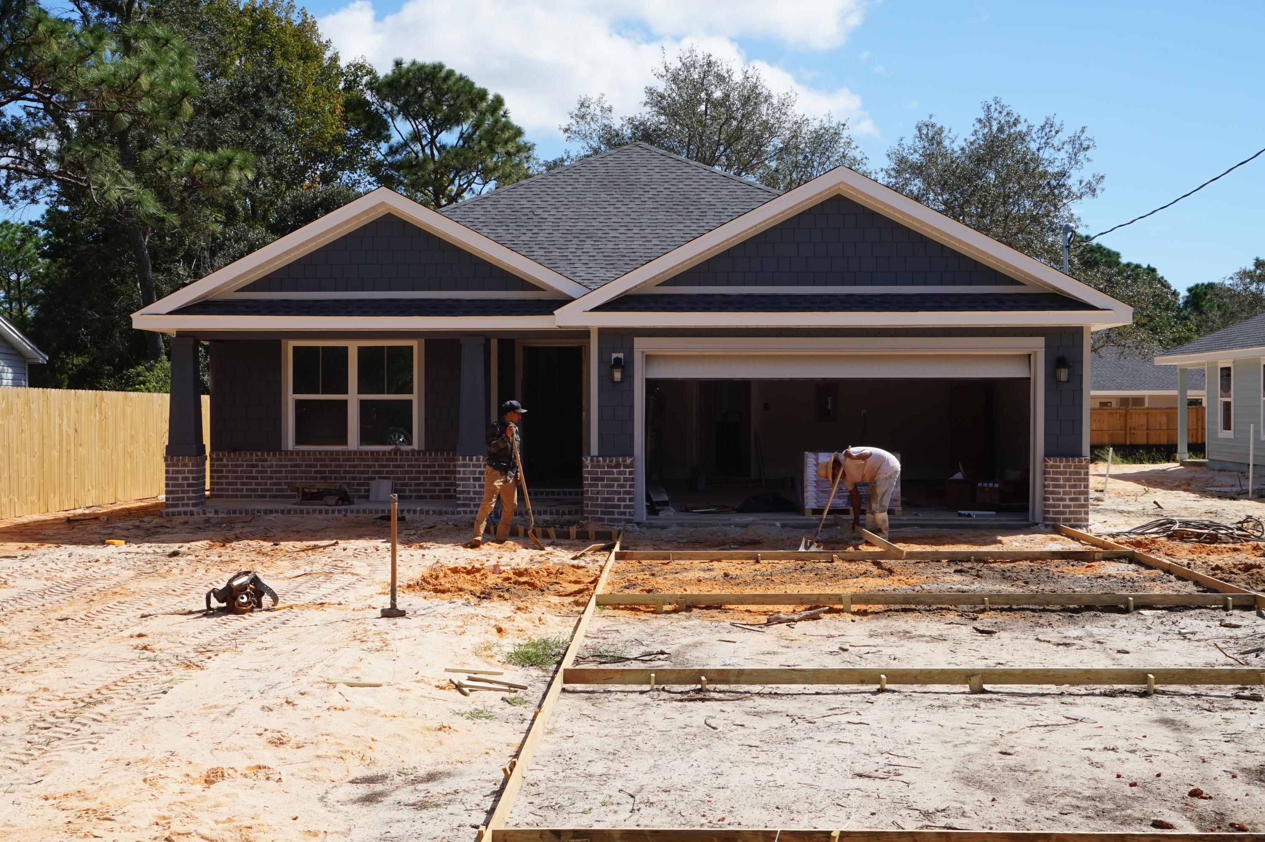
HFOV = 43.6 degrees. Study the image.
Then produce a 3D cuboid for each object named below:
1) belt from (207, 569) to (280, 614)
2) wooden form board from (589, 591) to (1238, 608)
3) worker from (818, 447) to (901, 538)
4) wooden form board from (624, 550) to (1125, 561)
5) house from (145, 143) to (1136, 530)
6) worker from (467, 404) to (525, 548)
[{"bbox_3d":[-3.026,1.326,12.250,0.540,0.300,0.300,0,0,0],"label":"belt"},{"bbox_3d":[2.432,1.482,13.090,5.460,0.092,0.038,0,0,1],"label":"wooden form board"},{"bbox_3d":[2.584,0.838,18.000,0.900,1.080,0.520,0,0,-9],"label":"worker"},{"bbox_3d":[2.542,1.412,16.570,5.430,0.092,0.038,0,0,1],"label":"wooden form board"},{"bbox_3d":[0.150,-1.650,26.500,12.400,5.800,14.300,0,0,2],"label":"house"},{"bbox_3d":[-1.525,0.601,17.800,0.600,1.650,0.500,0,0,12],"label":"worker"}]

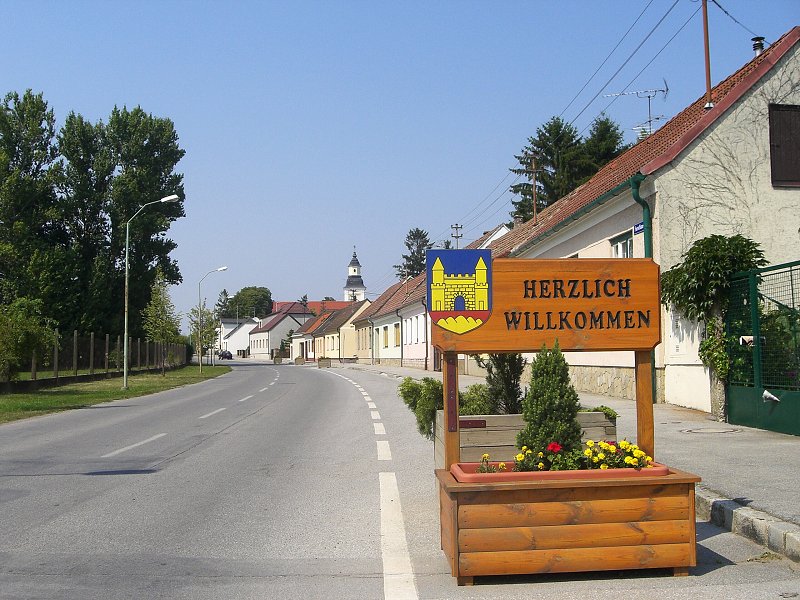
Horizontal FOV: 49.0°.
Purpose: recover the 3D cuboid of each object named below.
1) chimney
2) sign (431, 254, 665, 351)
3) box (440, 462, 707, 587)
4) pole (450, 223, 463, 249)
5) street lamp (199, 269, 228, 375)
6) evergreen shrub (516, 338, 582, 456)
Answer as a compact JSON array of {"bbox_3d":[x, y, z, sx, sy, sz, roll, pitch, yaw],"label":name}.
[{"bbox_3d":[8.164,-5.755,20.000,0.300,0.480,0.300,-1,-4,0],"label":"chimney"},{"bbox_3d":[0.805,0.005,4.860,1.313,0.568,0.060,-1,-4,-4],"label":"sign"},{"bbox_3d":[0.841,1.153,4.584,1.254,0.485,0.632,-1,-4,-4],"label":"box"},{"bbox_3d":[3.719,-3.278,57.000,0.720,3.440,0.200,-1,-4,-4],"label":"pole"},{"bbox_3d":[-11.743,1.265,55.000,1.754,6.701,0.350,0,-4,-12],"label":"street lamp"},{"bbox_3d":[0.786,0.529,4.634,0.352,0.651,0.352,-1,-4,-4],"label":"evergreen shrub"}]

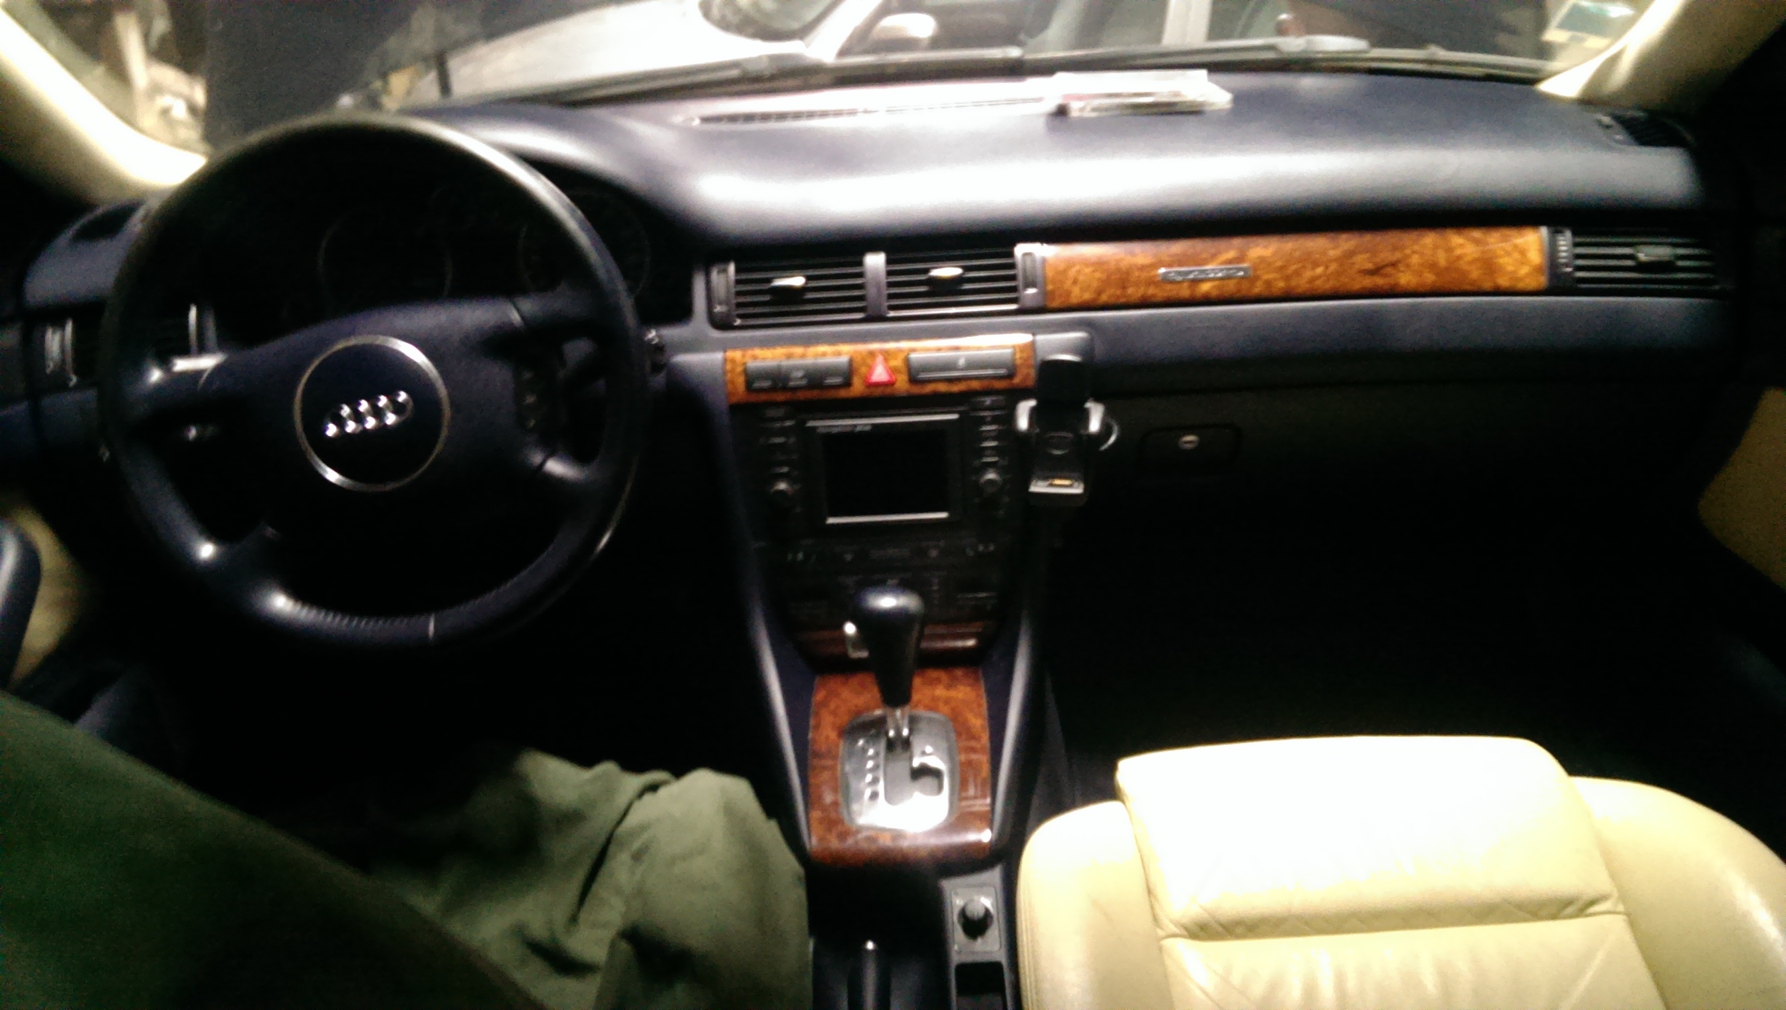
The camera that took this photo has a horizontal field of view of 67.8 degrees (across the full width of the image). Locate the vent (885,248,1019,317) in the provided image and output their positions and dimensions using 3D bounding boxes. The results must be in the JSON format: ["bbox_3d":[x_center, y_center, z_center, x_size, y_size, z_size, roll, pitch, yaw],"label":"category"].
[{"bbox_3d":[0.047,-0.176,1.055,0.107,0.051,0.035,-3,16,0],"label":"vent"}]

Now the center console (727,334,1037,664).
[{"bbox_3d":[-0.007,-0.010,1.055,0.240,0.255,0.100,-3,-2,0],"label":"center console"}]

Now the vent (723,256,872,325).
[{"bbox_3d":[-0.076,-0.171,1.055,0.114,0.052,0.035,-3,16,0],"label":"vent"}]

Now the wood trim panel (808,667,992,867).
[{"bbox_3d":[0.004,0.185,0.945,0.128,0.028,0.165,-3,38,0],"label":"wood trim panel"}]

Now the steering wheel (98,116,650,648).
[{"bbox_3d":[-0.368,-0.083,0.964,0.385,0.385,0.090,-3,8,-1],"label":"steering wheel"}]

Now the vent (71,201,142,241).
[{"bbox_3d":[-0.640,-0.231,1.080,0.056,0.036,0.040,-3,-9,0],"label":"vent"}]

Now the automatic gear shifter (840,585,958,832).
[{"bbox_3d":[0.004,0.136,0.926,0.082,0.143,0.115,-3,27,0],"label":"automatic gear shifter"}]

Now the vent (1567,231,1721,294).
[{"bbox_3d":[0.582,-0.188,1.030,0.114,0.051,0.035,1,17,9],"label":"vent"}]

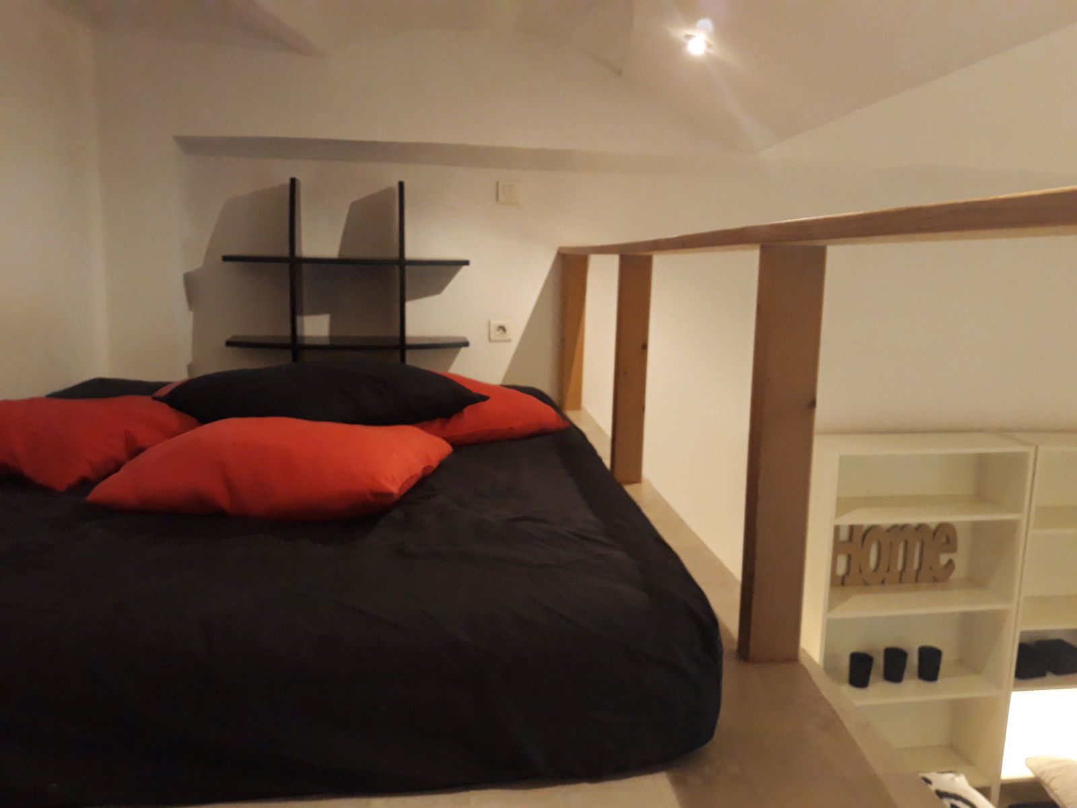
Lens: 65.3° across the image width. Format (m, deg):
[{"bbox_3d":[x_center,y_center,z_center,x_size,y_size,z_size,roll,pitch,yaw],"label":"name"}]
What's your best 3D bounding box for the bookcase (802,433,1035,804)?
[{"bbox_3d":[1.427,1.136,3.390,0.800,2.020,0.280,0,9,-8],"label":"bookcase"}]

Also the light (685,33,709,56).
[{"bbox_3d":[0.397,-0.898,2.102,0.070,0.025,0.070,-15,-1,-3],"label":"light"}]

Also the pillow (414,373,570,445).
[{"bbox_3d":[-0.258,-0.018,2.089,0.540,0.150,0.480,-3,10,-20],"label":"pillow"}]

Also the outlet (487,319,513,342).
[{"bbox_3d":[-0.138,-0.269,3.090,0.082,0.082,0.015,0,9,-7],"label":"outlet"}]

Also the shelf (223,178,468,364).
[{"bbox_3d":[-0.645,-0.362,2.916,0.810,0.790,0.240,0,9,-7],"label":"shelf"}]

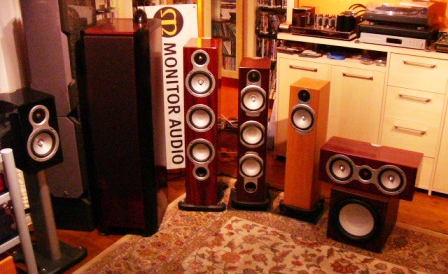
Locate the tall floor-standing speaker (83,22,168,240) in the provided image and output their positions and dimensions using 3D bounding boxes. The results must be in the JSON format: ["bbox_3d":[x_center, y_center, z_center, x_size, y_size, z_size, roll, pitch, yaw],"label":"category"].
[{"bbox_3d":[-0.566,-0.060,2.756,0.360,1.180,0.540,2,20,3],"label":"tall floor-standing speaker"}]

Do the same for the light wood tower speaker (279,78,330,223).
[{"bbox_3d":[0.545,0.081,2.894,0.250,0.840,0.285,11,23,26],"label":"light wood tower speaker"}]

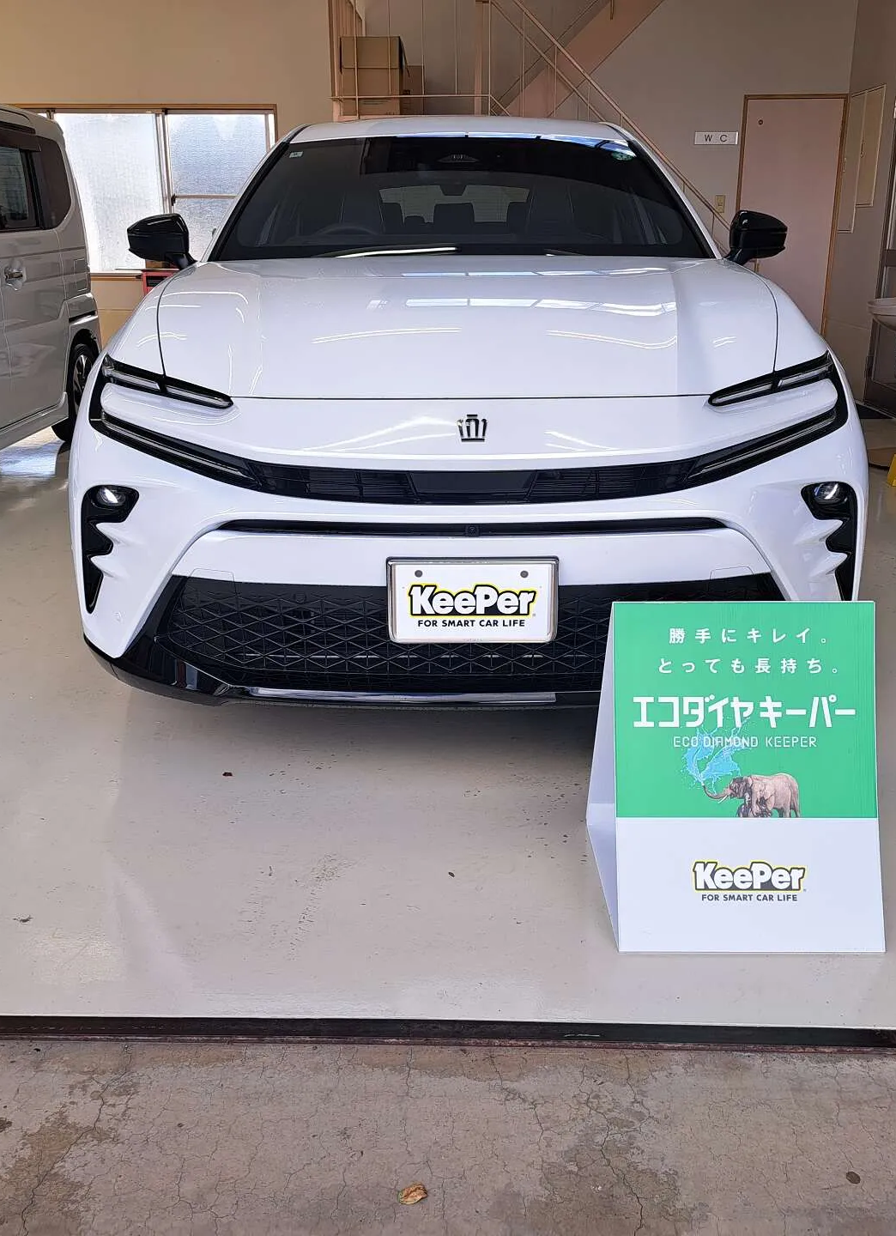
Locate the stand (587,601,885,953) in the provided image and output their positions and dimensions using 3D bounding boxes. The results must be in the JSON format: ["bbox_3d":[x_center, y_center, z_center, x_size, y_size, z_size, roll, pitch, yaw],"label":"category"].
[{"bbox_3d":[0.511,0.232,2.037,0.446,0.547,0.439,0,19,0],"label":"stand"}]

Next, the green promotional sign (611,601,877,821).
[{"bbox_3d":[0.511,0.156,1.949,0.446,0.367,0.020,0,-3,0],"label":"green promotional sign"}]

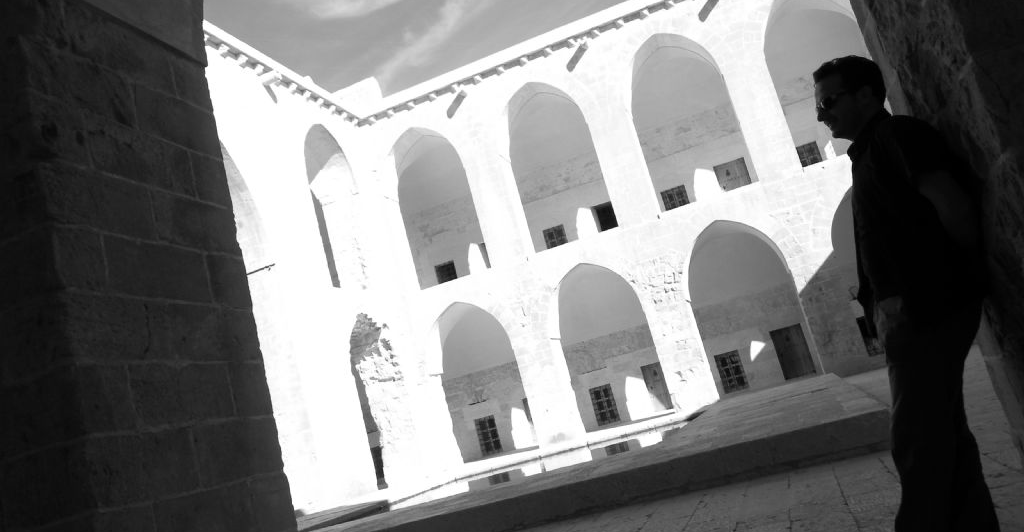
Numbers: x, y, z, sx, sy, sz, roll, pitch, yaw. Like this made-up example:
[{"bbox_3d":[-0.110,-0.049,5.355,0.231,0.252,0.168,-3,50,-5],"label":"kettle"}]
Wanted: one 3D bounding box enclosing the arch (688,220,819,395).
[{"bbox_3d":[5.207,0.898,18.478,2.290,3.970,0.740,-18,-11,16],"label":"arch"}]

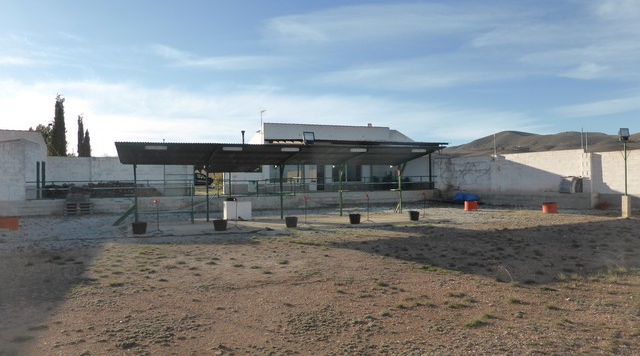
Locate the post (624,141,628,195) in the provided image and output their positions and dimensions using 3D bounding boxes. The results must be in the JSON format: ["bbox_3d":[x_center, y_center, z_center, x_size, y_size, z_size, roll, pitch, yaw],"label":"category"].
[{"bbox_3d":[10.683,-0.303,16.100,0.100,1.900,0.100,-1,1,-21],"label":"post"}]

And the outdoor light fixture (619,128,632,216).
[{"bbox_3d":[10.666,-0.167,16.100,0.400,3.150,0.380,-1,1,12],"label":"outdoor light fixture"}]

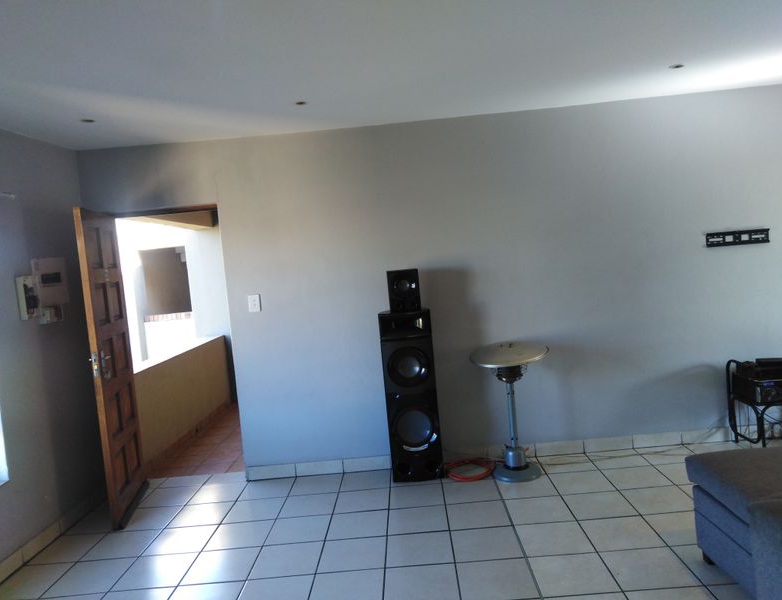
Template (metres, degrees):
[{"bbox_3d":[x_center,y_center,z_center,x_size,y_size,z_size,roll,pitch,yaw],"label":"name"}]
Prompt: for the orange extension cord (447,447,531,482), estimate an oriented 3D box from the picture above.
[{"bbox_3d":[0.669,1.161,4.027,0.560,0.060,0.350,-6,3,2],"label":"orange extension cord"}]

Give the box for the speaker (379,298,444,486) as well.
[{"bbox_3d":[0.138,0.653,4.056,0.340,1.165,0.250,-6,3,2],"label":"speaker"}]

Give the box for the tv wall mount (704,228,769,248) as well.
[{"bbox_3d":[2.440,-0.432,4.061,0.430,0.096,0.030,-6,3,2],"label":"tv wall mount"}]

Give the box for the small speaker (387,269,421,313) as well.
[{"bbox_3d":[0.091,-0.068,4.030,0.207,0.278,0.200,-6,3,2],"label":"small speaker"}]

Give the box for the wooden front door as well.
[{"bbox_3d":[-1.910,0.422,3.974,0.045,2.025,0.820,-6,3,-11],"label":"wooden front door"}]

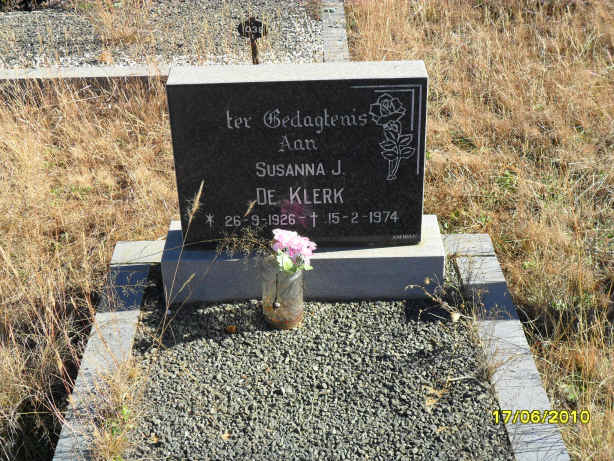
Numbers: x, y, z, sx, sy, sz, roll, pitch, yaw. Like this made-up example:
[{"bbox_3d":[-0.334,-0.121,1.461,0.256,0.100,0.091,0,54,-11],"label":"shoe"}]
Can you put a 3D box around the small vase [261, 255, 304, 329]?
[{"bbox_3d":[-0.058,0.154,2.299,0.100,0.153,0.100,-1,32,0],"label":"small vase"}]

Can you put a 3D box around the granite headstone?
[{"bbox_3d":[-0.018,-0.182,2.304,0.610,0.453,0.110,-1,32,0],"label":"granite headstone"}]

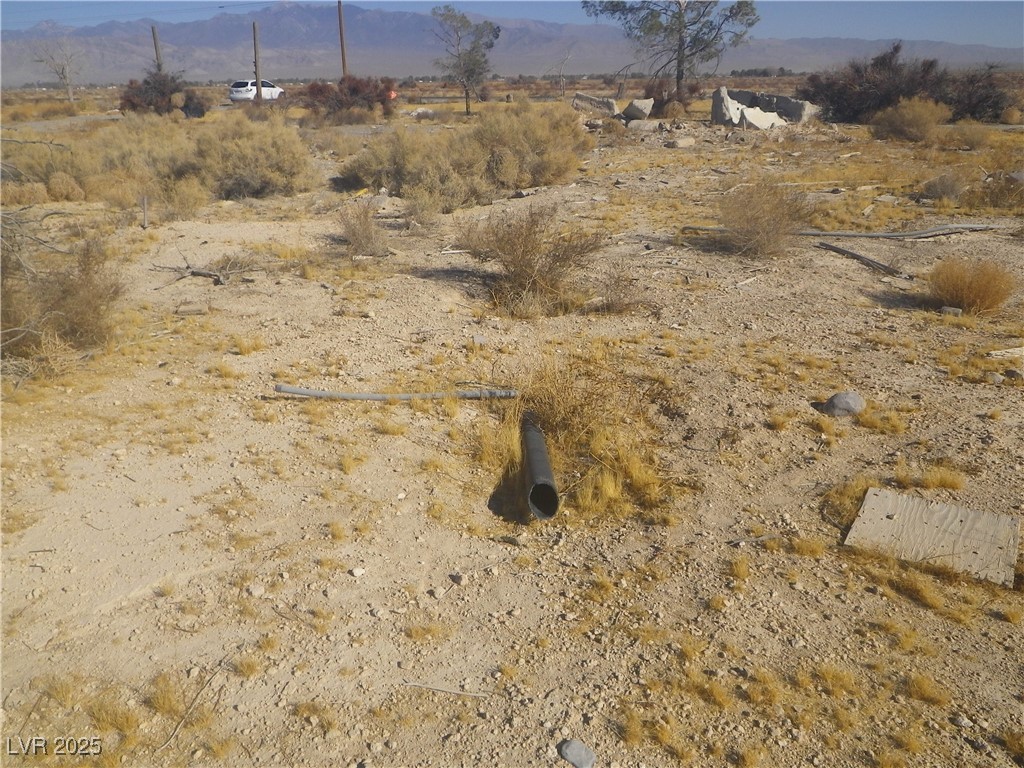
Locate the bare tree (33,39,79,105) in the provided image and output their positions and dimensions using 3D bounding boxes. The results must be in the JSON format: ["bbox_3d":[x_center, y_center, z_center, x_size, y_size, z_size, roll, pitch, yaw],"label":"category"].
[{"bbox_3d":[-45.553,-31.364,83.018,4.100,6.000,4.000,-11,22,-25],"label":"bare tree"}]

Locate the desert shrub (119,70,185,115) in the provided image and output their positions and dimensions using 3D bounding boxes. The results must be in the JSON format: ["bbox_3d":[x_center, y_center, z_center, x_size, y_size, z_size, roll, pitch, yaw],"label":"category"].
[{"bbox_3d":[-19.107,-15.361,43.576,3.140,2.311,2.826,-9,22,-21],"label":"desert shrub"}]

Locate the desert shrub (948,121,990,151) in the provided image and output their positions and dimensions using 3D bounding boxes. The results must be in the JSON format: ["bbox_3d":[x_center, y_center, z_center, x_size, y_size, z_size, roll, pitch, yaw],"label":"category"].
[{"bbox_3d":[9.754,-5.286,17.562,0.791,0.573,0.751,10,23,26],"label":"desert shrub"}]

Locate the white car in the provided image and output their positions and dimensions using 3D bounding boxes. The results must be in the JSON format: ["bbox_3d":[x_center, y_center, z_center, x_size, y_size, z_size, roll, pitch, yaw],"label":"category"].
[{"bbox_3d":[-18.805,-21.719,61.689,1.870,1.660,4.680,5,21,16],"label":"white car"}]

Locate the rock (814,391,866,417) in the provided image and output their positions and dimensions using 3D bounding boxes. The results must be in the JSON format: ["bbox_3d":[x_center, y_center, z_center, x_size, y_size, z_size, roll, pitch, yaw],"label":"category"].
[{"bbox_3d":[1.618,0.078,4.024,0.200,0.095,0.160,7,22,20],"label":"rock"}]

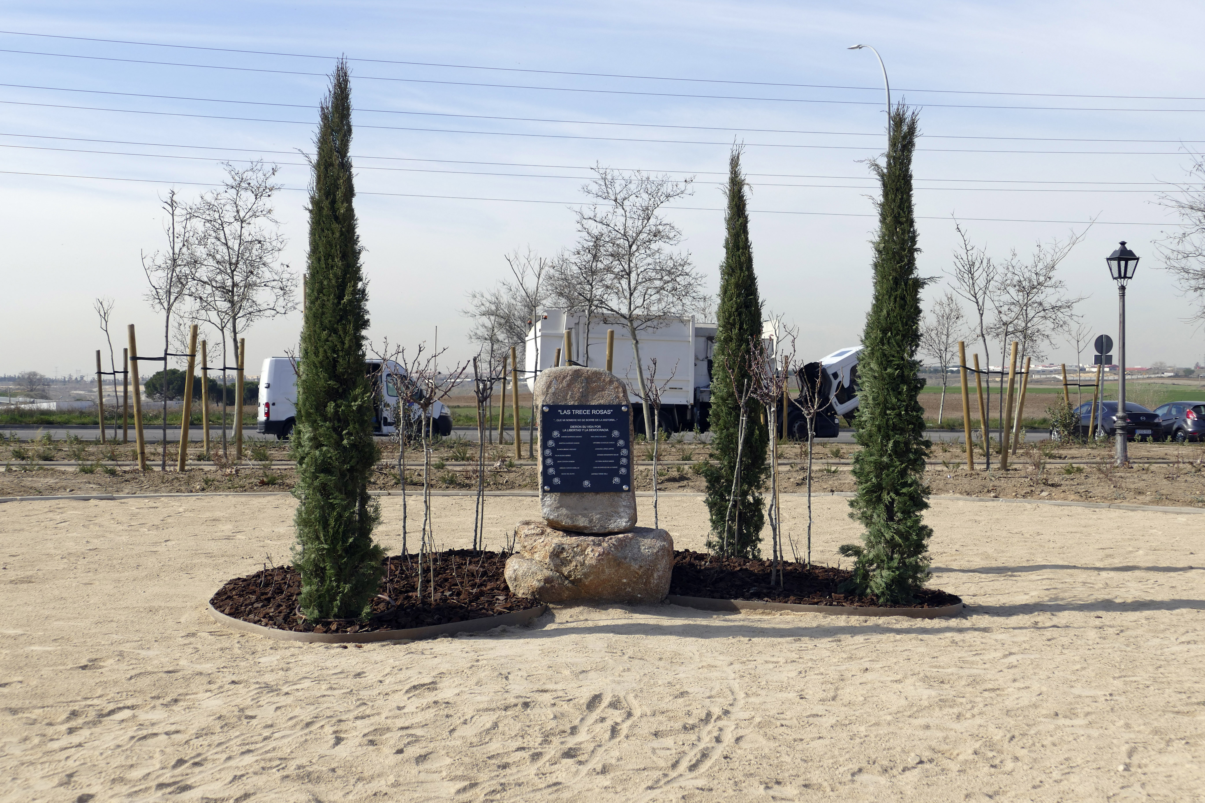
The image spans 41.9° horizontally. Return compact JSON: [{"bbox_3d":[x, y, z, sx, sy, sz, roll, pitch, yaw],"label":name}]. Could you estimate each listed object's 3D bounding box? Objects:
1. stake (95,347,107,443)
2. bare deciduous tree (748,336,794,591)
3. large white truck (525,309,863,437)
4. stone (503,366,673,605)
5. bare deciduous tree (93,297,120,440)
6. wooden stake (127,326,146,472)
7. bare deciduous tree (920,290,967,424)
[{"bbox_3d":[-12.910,-0.121,40.483,0.102,2.403,0.102,-3,1,0],"label":"stake"},{"bbox_3d":[1.214,0.427,11.280,0.330,1.813,0.360,0,1,0],"label":"bare deciduous tree"},{"bbox_3d":[2.720,-0.660,46.600,9.700,3.750,2.500,0,1,-12],"label":"large white truck"},{"bbox_3d":[-0.100,0.560,10.815,1.160,1.595,0.750,0,1,0],"label":"stone"},{"bbox_3d":[-11.784,-0.784,37.400,0.650,3.403,0.600,0,1,0],"label":"bare deciduous tree"},{"bbox_3d":[-6.761,-0.057,22.876,0.088,2.123,0.088,-5,1,0],"label":"wooden stake"},{"bbox_3d":[13.705,-1.773,63.000,2.100,5.356,2.000,0,1,0],"label":"bare deciduous tree"}]

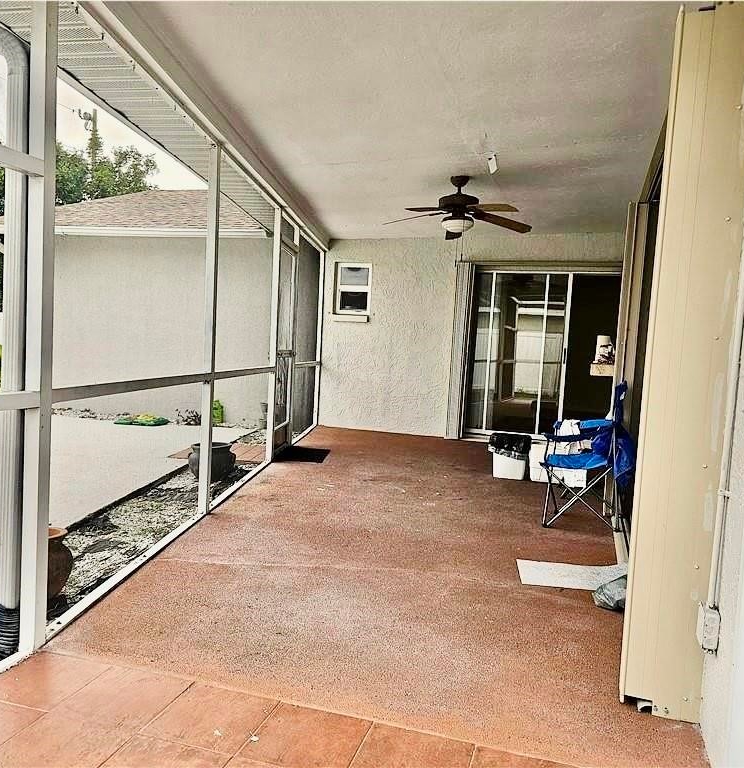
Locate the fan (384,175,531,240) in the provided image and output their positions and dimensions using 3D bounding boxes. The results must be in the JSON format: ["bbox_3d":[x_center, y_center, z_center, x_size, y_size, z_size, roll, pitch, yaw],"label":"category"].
[{"bbox_3d":[0.680,-1.398,5.311,1.240,0.440,1.240,4,4,18],"label":"fan"}]

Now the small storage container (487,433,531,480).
[{"bbox_3d":[1.243,0.648,6.188,0.380,0.410,0.310,4,4,18],"label":"small storage container"}]

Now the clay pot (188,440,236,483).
[{"bbox_3d":[-1.364,0.668,5.848,0.405,0.290,0.405,3,4,0],"label":"clay pot"}]

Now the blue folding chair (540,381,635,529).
[{"bbox_3d":[1.483,0.469,4.660,0.610,1.000,0.730,4,4,18],"label":"blue folding chair"}]

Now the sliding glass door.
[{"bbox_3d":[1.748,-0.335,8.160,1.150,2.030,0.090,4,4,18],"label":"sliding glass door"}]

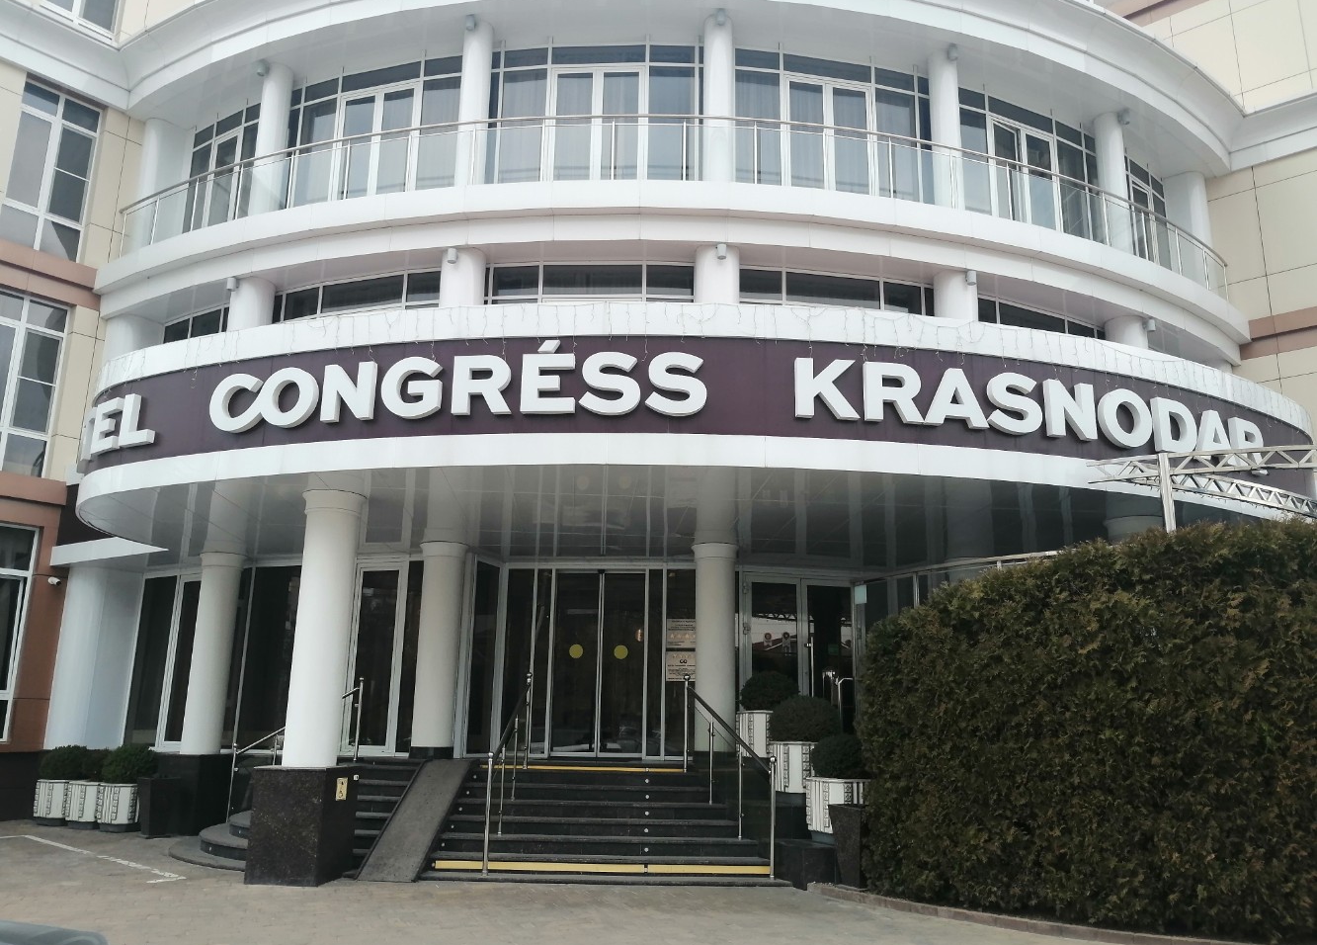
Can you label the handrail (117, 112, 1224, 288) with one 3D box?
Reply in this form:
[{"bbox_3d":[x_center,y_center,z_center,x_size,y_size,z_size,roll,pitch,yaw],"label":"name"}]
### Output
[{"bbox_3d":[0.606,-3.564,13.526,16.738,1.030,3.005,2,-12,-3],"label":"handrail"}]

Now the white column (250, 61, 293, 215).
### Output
[{"bbox_3d":[-5.960,-4.908,15.187,0.430,2.840,0.430,1,-13,0],"label":"white column"}]

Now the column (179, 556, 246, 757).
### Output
[{"bbox_3d":[-6.132,2.432,13.540,0.550,2.704,0.550,7,-14,-23],"label":"column"}]

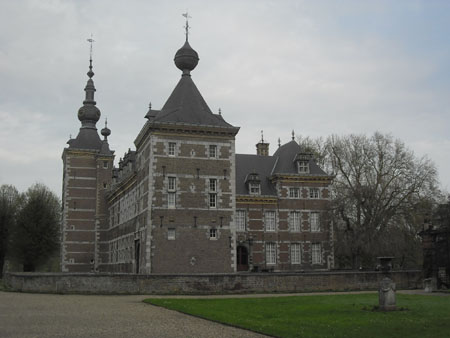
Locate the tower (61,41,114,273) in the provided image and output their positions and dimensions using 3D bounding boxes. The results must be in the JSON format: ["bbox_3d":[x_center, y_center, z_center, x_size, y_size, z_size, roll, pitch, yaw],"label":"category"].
[{"bbox_3d":[-19.726,-2.169,82.802,6.762,34.986,7.252,3,-10,-18],"label":"tower"}]

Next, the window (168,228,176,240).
[{"bbox_3d":[-4.449,5.459,47.954,0.651,0.974,0.250,3,-11,-19],"label":"window"}]

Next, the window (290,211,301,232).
[{"bbox_3d":[9.658,7.216,78.515,1.604,2.877,0.250,3,-11,-19],"label":"window"}]

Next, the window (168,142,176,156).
[{"bbox_3d":[-4.722,-1.763,51.088,0.675,1.248,0.200,3,-10,-18],"label":"window"}]

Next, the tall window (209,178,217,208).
[{"bbox_3d":[-1.078,2.209,51.612,0.707,2.653,0.200,3,-10,-18],"label":"tall window"}]

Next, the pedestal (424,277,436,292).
[{"bbox_3d":[12.167,6.826,33.785,0.580,0.840,0.580,3,-10,-18],"label":"pedestal"}]

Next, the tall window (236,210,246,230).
[{"bbox_3d":[2.239,7.503,83.210,1.637,3.022,0.200,3,-10,-18],"label":"tall window"}]

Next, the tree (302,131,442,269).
[{"bbox_3d":[22.729,5.358,89.929,22.331,22.700,20.000,3,-11,-19],"label":"tree"}]

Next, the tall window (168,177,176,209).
[{"bbox_3d":[-4.485,2.015,48.565,0.668,2.740,0.250,3,-11,-19],"label":"tall window"}]

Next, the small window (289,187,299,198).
[{"bbox_3d":[10.492,3.588,86.646,1.661,1.679,0.200,3,-10,-18],"label":"small window"}]

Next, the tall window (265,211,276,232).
[{"bbox_3d":[6.671,7.728,84.650,1.727,3.030,0.200,3,-10,-18],"label":"tall window"}]

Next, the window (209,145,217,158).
[{"bbox_3d":[-1.096,-1.575,52.265,0.707,1.295,0.200,3,-10,-18],"label":"window"}]

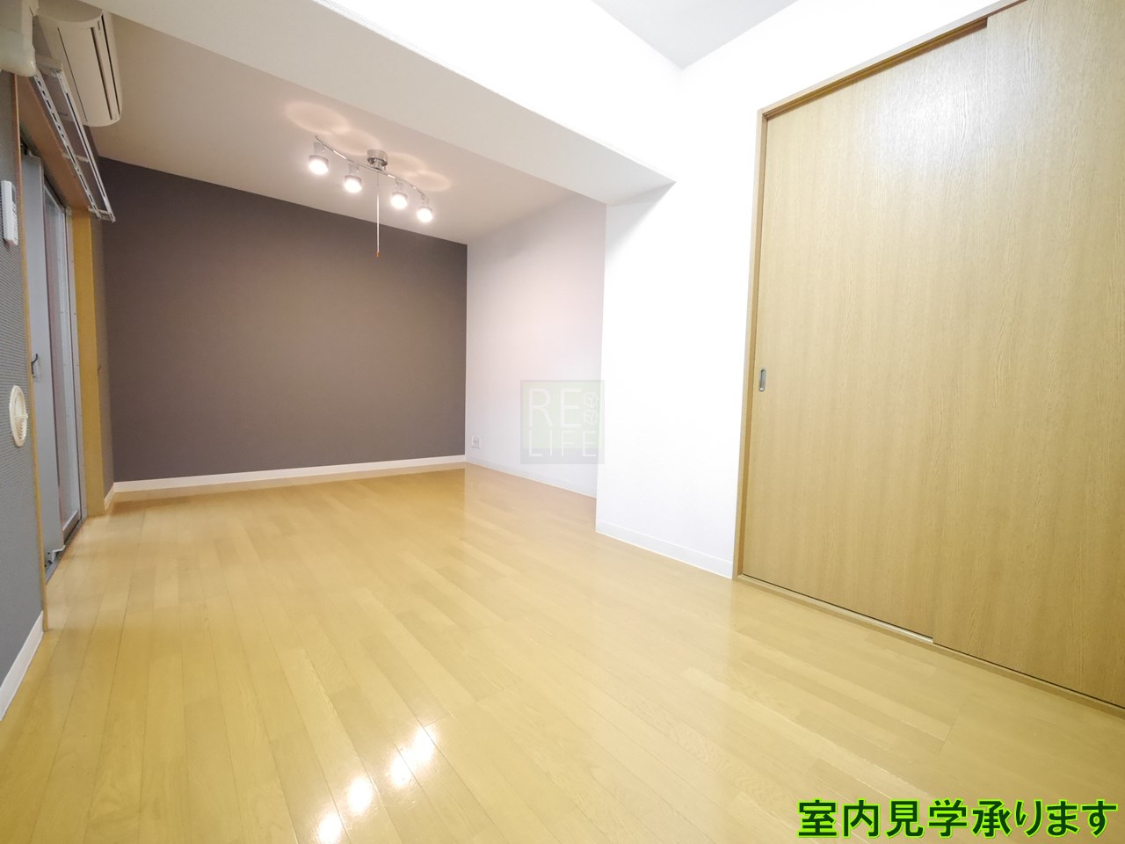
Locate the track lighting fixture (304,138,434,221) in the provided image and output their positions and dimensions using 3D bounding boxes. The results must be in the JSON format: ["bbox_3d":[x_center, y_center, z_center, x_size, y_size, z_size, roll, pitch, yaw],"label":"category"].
[{"bbox_3d":[-1.266,-1.685,3.149,0.215,0.260,0.970,4,5,32],"label":"track lighting fixture"}]

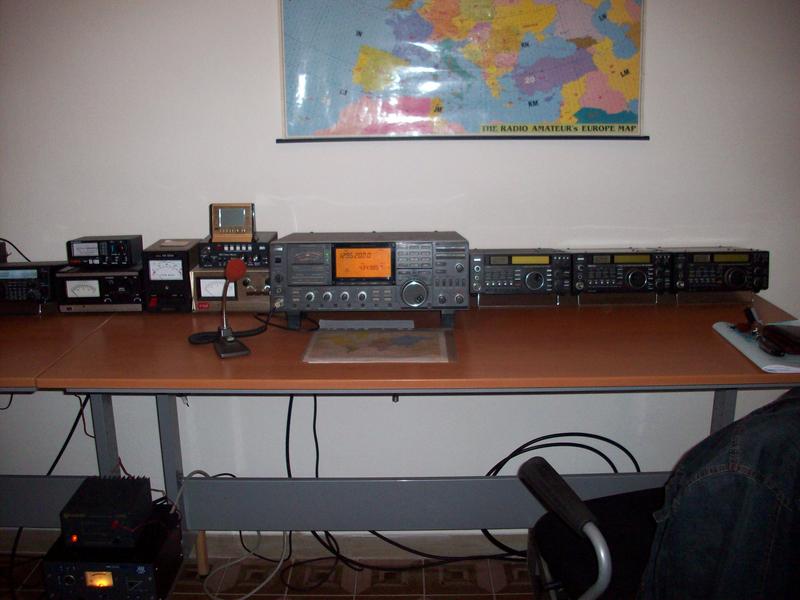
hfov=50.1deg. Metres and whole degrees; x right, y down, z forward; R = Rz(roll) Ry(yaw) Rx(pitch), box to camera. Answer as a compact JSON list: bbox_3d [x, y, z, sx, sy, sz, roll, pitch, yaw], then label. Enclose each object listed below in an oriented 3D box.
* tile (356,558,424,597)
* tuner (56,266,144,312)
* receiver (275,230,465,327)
[{"bbox_3d":[-0.027,0.795,2.448,0.196,0.010,0.195,-1,14,1],"label":"tile"},{"bbox_3d":[-0.710,-0.044,2.125,0.214,0.098,0.230,-1,14,1],"label":"tuner"},{"bbox_3d":[-0.063,-0.061,2.008,0.425,0.176,0.400,-1,9,1],"label":"receiver"}]

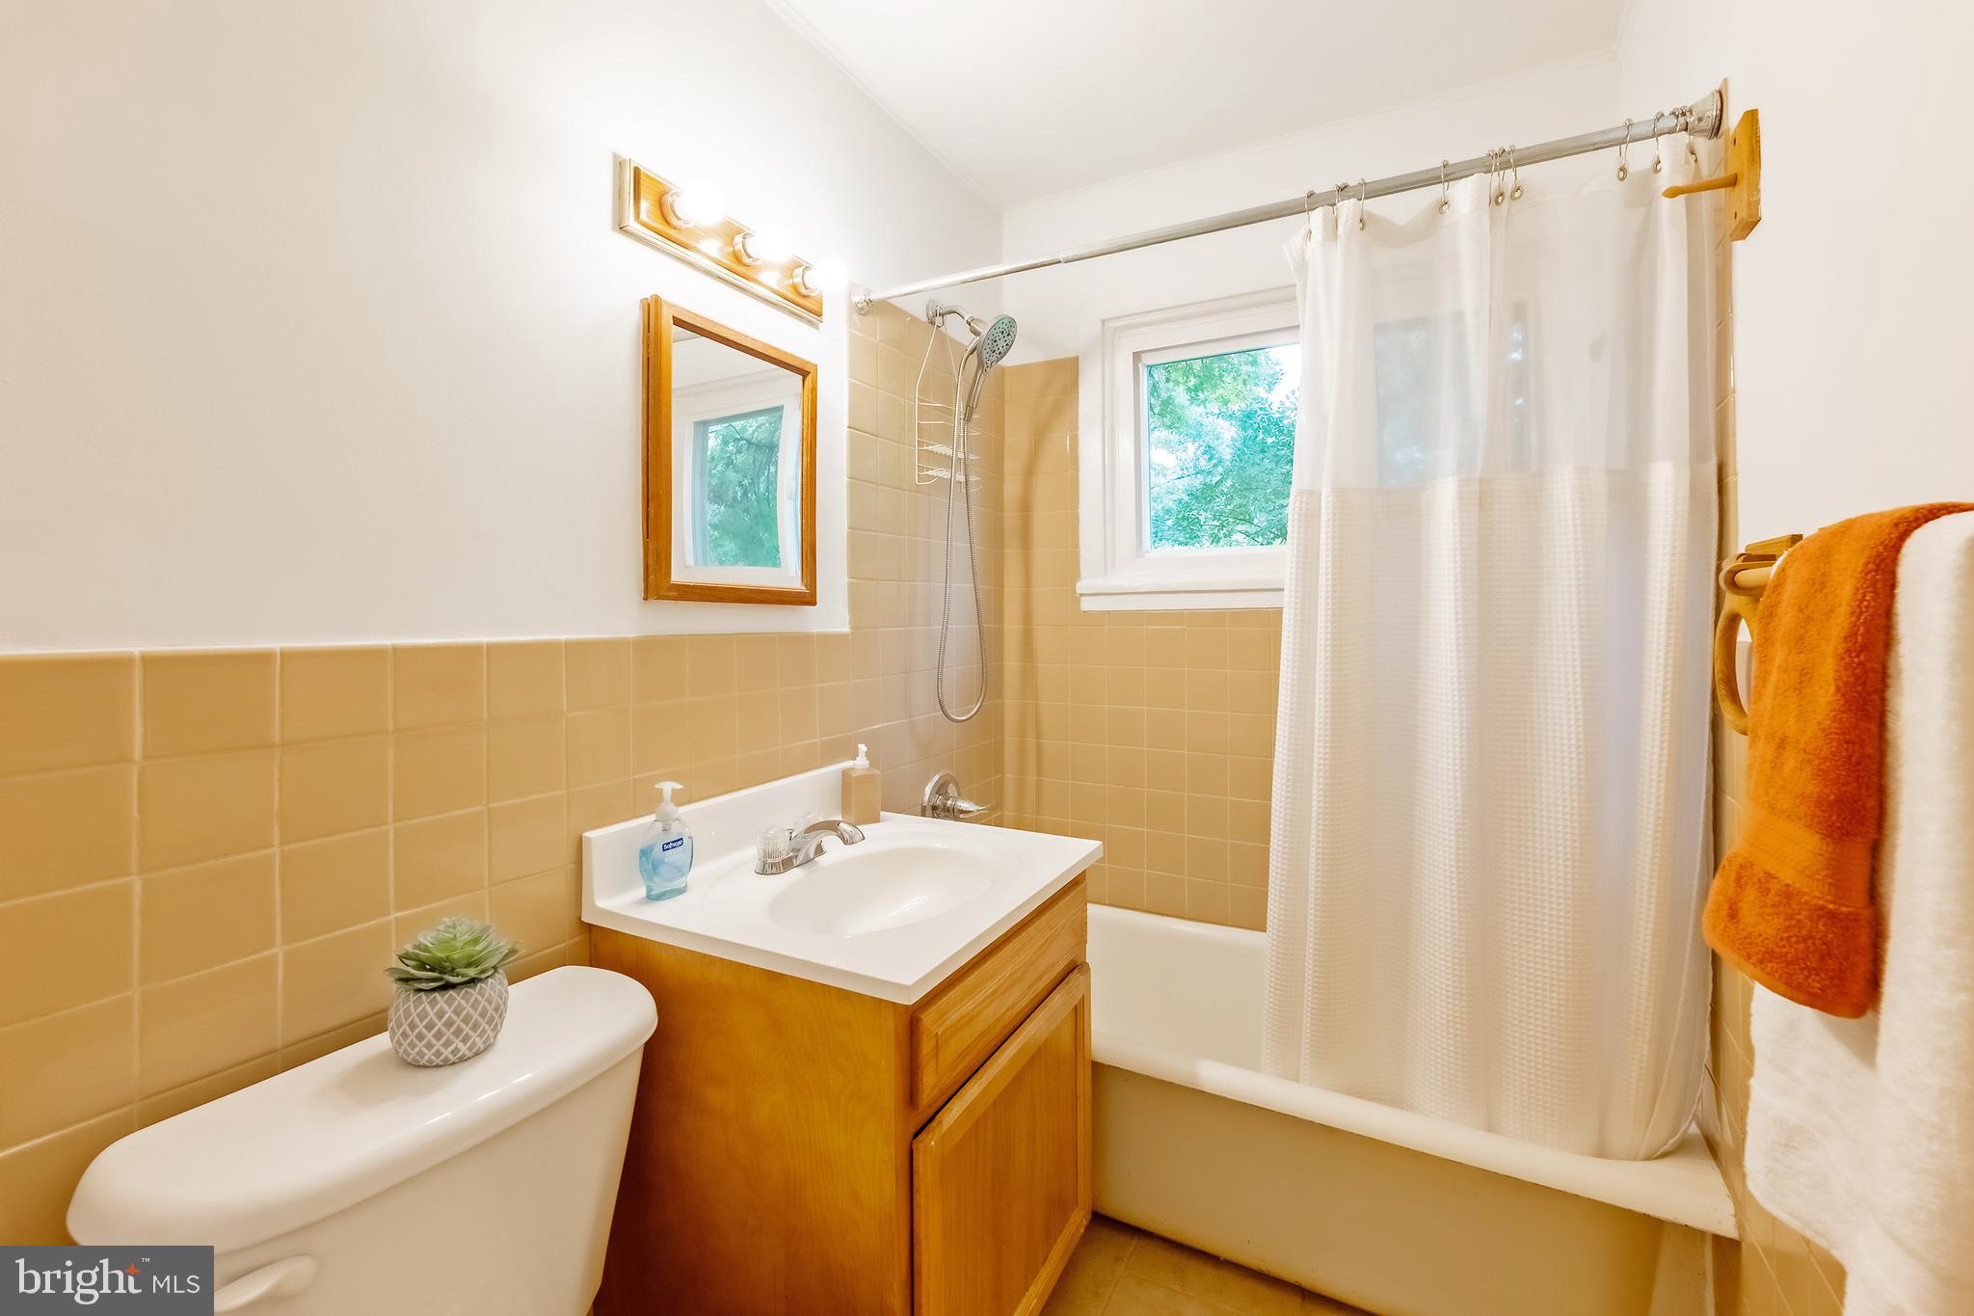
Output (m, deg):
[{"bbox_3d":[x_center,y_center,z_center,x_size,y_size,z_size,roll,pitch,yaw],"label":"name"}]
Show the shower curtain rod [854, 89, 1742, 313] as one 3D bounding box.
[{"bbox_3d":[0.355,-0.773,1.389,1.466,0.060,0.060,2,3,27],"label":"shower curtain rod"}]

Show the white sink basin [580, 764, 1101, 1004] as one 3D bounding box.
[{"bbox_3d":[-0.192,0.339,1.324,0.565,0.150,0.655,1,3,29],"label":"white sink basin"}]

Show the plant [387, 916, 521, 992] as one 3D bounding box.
[{"bbox_3d":[-0.597,0.315,0.853,0.115,0.060,0.115,1,3,29],"label":"plant"}]

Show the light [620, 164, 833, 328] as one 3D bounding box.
[{"bbox_3d":[-0.411,-0.742,1.377,0.145,0.112,0.455,1,3,29],"label":"light"}]

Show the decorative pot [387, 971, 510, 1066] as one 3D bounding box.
[{"bbox_3d":[-0.597,0.396,0.853,0.107,0.072,0.107,0,3,0],"label":"decorative pot"}]

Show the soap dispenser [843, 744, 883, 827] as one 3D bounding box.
[{"bbox_3d":[-0.268,0.267,1.641,0.055,0.158,0.055,-1,3,-26],"label":"soap dispenser"}]

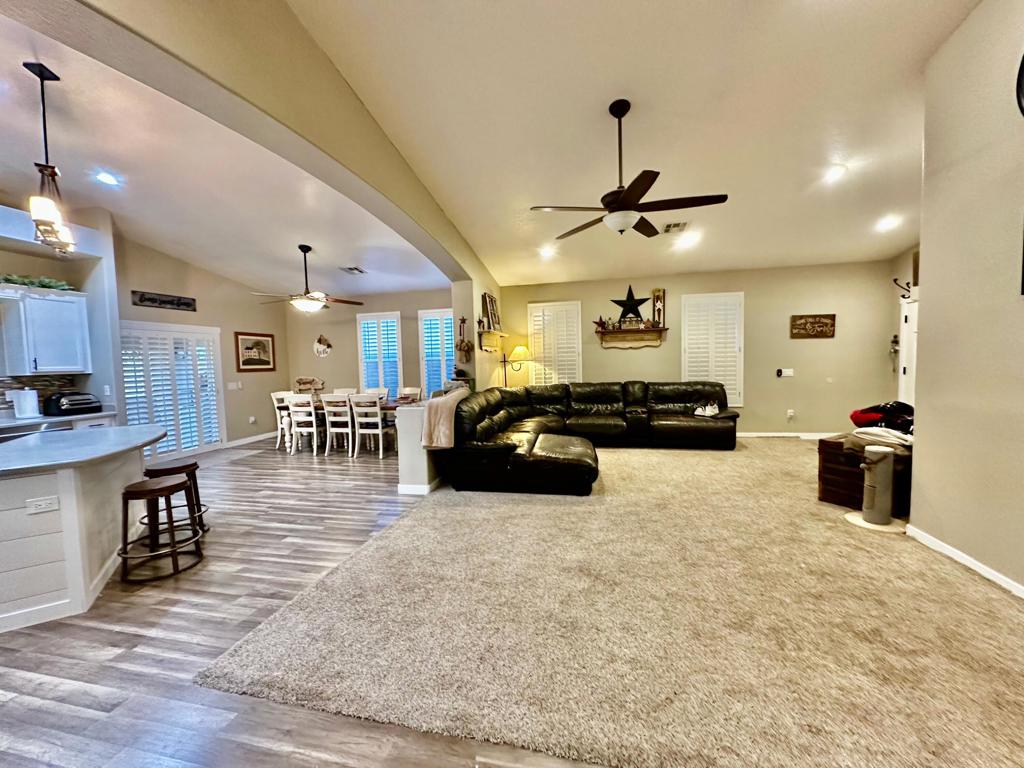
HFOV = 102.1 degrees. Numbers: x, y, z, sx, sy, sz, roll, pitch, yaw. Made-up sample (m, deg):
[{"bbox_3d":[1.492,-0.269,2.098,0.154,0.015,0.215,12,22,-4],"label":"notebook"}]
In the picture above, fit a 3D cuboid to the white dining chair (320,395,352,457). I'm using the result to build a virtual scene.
[{"bbox_3d":[-2.662,0.625,6.552,0.460,0.970,0.500,-1,3,13],"label":"white dining chair"}]

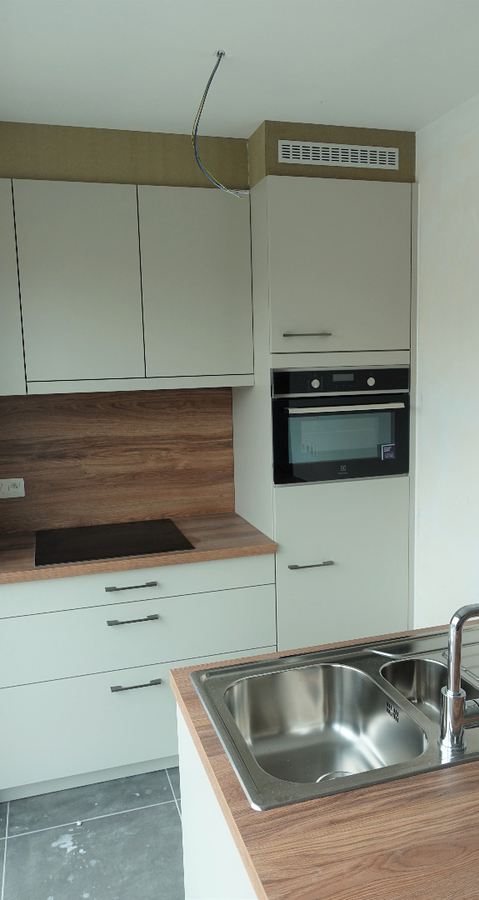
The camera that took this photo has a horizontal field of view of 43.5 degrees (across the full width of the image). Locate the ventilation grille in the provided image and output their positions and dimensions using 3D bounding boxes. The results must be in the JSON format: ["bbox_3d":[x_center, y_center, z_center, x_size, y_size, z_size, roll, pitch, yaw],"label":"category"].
[{"bbox_3d":[0.383,-1.119,2.284,0.495,0.079,0.016,-4,8,-15],"label":"ventilation grille"}]

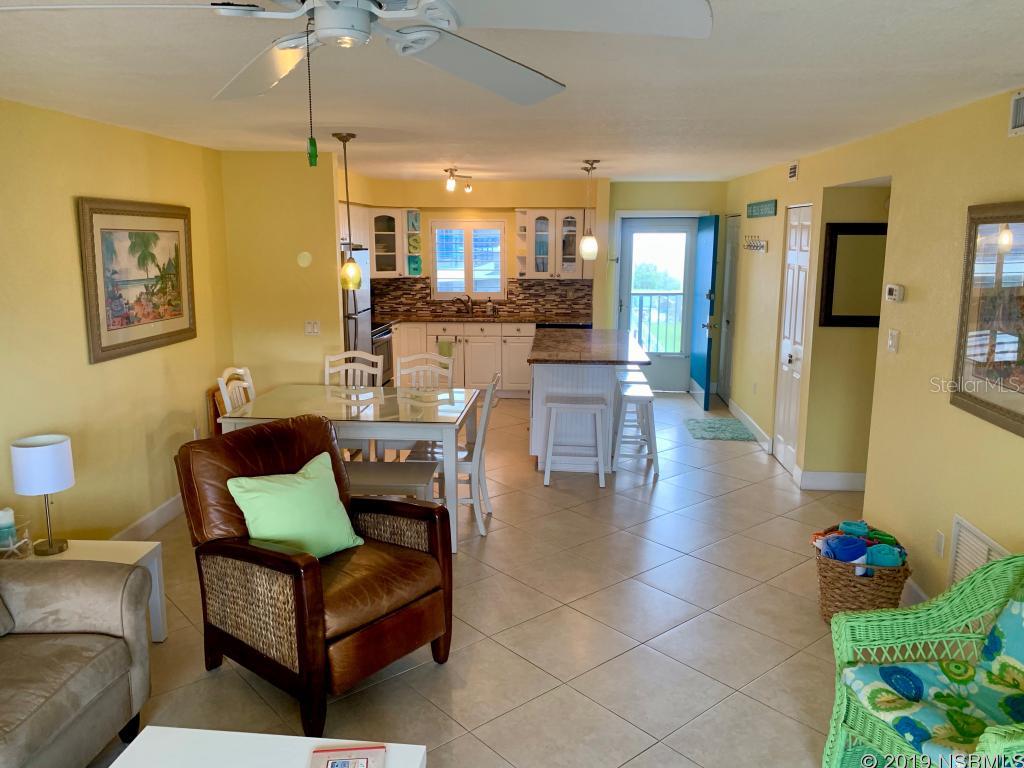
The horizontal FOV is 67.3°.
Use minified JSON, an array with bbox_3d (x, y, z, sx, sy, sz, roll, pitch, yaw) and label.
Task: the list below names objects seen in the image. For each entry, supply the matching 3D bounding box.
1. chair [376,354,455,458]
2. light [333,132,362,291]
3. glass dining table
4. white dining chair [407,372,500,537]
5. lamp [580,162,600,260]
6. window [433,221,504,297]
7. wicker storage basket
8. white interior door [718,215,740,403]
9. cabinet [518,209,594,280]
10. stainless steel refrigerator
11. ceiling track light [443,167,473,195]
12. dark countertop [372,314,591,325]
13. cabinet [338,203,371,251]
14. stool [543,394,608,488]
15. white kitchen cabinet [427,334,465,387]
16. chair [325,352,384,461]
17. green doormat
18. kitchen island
[{"bbox_3d":[-0.657,0.303,5.410,0.450,0.995,0.550,1,11,5],"label":"chair"},{"bbox_3d":[-1.008,-1.051,4.738,0.150,0.944,0.150,1,11,4],"label":"light"},{"bbox_3d":[-0.934,0.484,4.823,1.355,0.753,1.060,1,10,4],"label":"glass dining table"},{"bbox_3d":[-0.367,0.425,4.869,0.548,0.955,0.428,1,11,4],"label":"white dining chair"},{"bbox_3d":[0.652,-1.439,6.415,0.160,0.830,0.160,1,10,4],"label":"lamp"},{"bbox_3d":[-0.520,-1.478,9.192,0.878,0.930,0.089,1,11,4],"label":"window"},{"bbox_3d":[1.667,0.919,3.651,0.410,0.320,0.380,6,12,28],"label":"wicker storage basket"},{"bbox_3d":[2.430,-0.807,8.558,0.040,2.040,0.700,1,11,5],"label":"white interior door"},{"bbox_3d":[0.510,-1.577,8.706,0.850,0.765,0.340,1,10,4],"label":"cabinet"},{"bbox_3d":[-1.644,-0.278,6.548,0.780,1.717,0.785,1,11,4],"label":"stainless steel refrigerator"},{"bbox_3d":[-0.512,-1.905,7.219,0.280,0.250,0.280,1,11,5],"label":"ceiling track light"},{"bbox_3d":[-0.392,-0.754,8.977,2.640,0.040,0.630,1,11,5],"label":"dark countertop"},{"bbox_3d":[-1.774,-1.603,7.810,0.360,0.430,1.100,1,11,5],"label":"cabinet"},{"bbox_3d":[0.482,0.423,5.792,0.460,0.630,0.340,1,11,5],"label":"stool"},{"bbox_3d":[-0.722,-0.312,8.852,0.430,0.600,0.580,1,10,4],"label":"white kitchen cabinet"},{"bbox_3d":[-1.165,0.293,5.451,0.450,0.995,0.550,1,11,5],"label":"chair"},{"bbox_3d":[1.940,0.411,7.279,0.540,0.025,0.860,1,10,4],"label":"green doormat"},{"bbox_3d":[0.645,0.085,6.848,0.925,0.909,2.106,1,11,4],"label":"kitchen island"}]

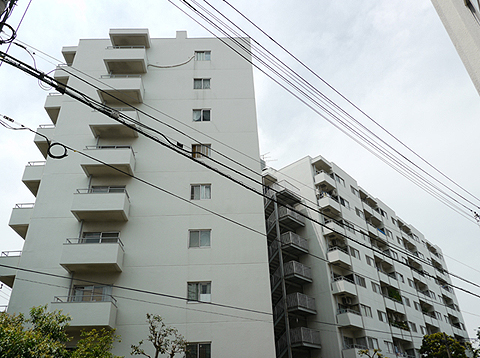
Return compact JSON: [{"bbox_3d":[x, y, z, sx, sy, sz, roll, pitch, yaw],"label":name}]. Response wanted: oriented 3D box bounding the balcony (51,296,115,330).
[{"bbox_3d":[-6.904,6.030,17.269,2.572,1.270,1.220,-2,-32,-2],"label":"balcony"}]

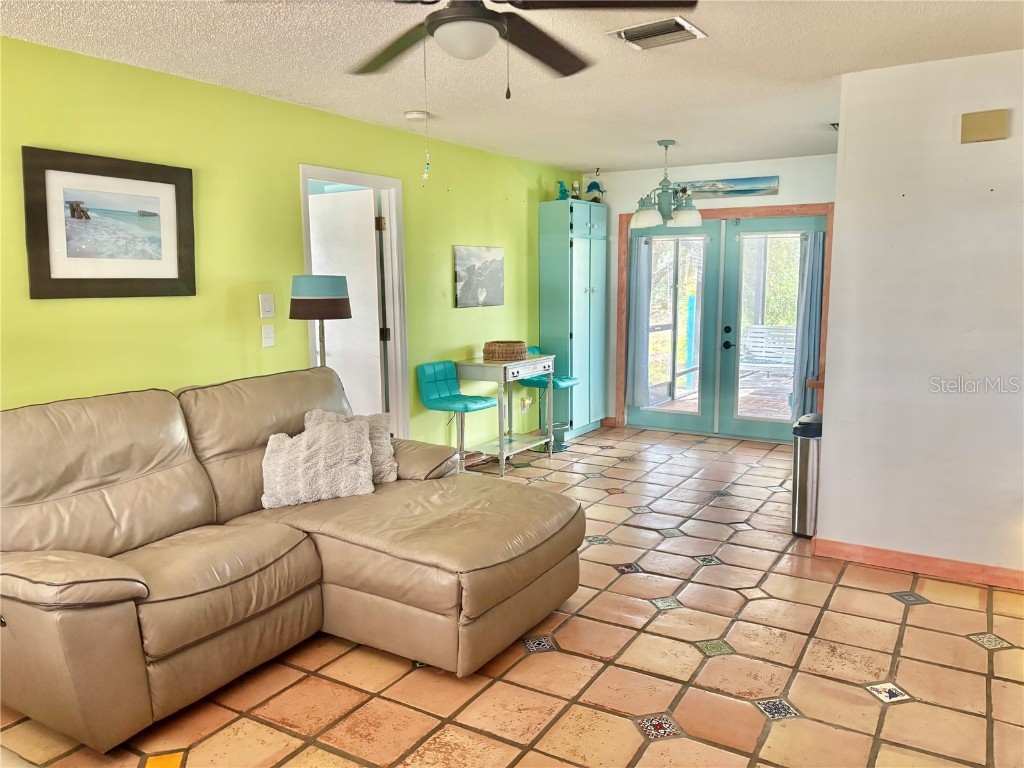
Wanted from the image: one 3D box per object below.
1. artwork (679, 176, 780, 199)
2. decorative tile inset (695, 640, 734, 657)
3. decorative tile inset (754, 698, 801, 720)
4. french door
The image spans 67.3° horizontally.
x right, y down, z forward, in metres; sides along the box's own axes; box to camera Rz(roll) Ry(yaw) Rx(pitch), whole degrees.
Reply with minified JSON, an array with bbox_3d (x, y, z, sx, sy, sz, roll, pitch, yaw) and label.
[{"bbox_3d":[1.875,-1.720,6.780,0.930,0.155,0.030,4,9,31],"label":"artwork"},{"bbox_3d":[0.816,1.065,3.086,0.104,0.010,0.104,-2,8,-13],"label":"decorative tile inset"},{"bbox_3d":[0.915,1.125,2.652,0.104,0.010,0.104,-2,8,-13],"label":"decorative tile inset"},{"bbox_3d":[1.893,-0.504,7.031,1.781,1.967,0.080,5,10,32],"label":"french door"}]

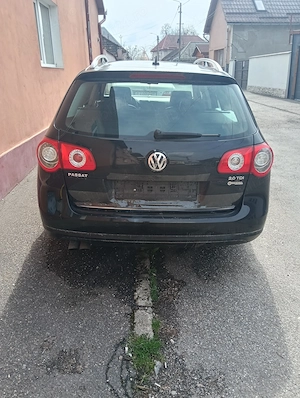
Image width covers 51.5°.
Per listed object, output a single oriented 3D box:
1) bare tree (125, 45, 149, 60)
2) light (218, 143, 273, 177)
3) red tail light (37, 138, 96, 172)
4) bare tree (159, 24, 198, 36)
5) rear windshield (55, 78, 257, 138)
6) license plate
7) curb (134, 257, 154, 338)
[{"bbox_3d":[-2.300,-22.000,50.400,4.000,5.800,3.700,-1,22,0],"label":"bare tree"},{"bbox_3d":[0.636,-0.260,2.047,0.430,0.195,0.210,-3,23,-10],"label":"light"},{"bbox_3d":[-0.554,-0.286,2.047,0.430,0.195,0.210,5,23,8],"label":"red tail light"},{"bbox_3d":[6.000,-29.600,63.300,7.500,10.200,6.500,-1,22,0],"label":"bare tree"},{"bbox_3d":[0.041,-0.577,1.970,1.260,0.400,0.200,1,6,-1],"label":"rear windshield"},{"bbox_3d":[0.041,-0.055,2.000,0.525,0.120,0.025,1,23,-1],"label":"license plate"},{"bbox_3d":[-0.045,0.658,2.253,0.120,0.090,1.000,0,23,-1],"label":"curb"}]

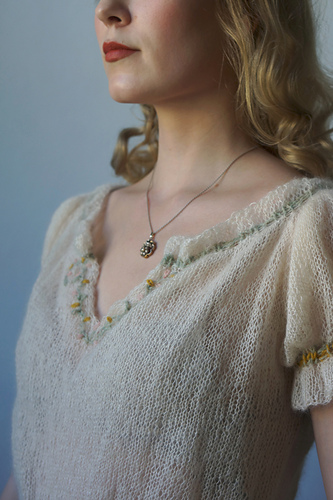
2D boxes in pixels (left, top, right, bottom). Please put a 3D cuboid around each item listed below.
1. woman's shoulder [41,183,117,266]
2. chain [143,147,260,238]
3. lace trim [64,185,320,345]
[{"bbox_3d":[-0.090,-0.024,1.078,0.085,0.088,0.095,0,0,44],"label":"woman's shoulder"},{"bbox_3d":[0.027,-0.056,0.975,0.134,0.088,0.120,0,0,44],"label":"chain"},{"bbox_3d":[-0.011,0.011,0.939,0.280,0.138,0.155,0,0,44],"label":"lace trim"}]

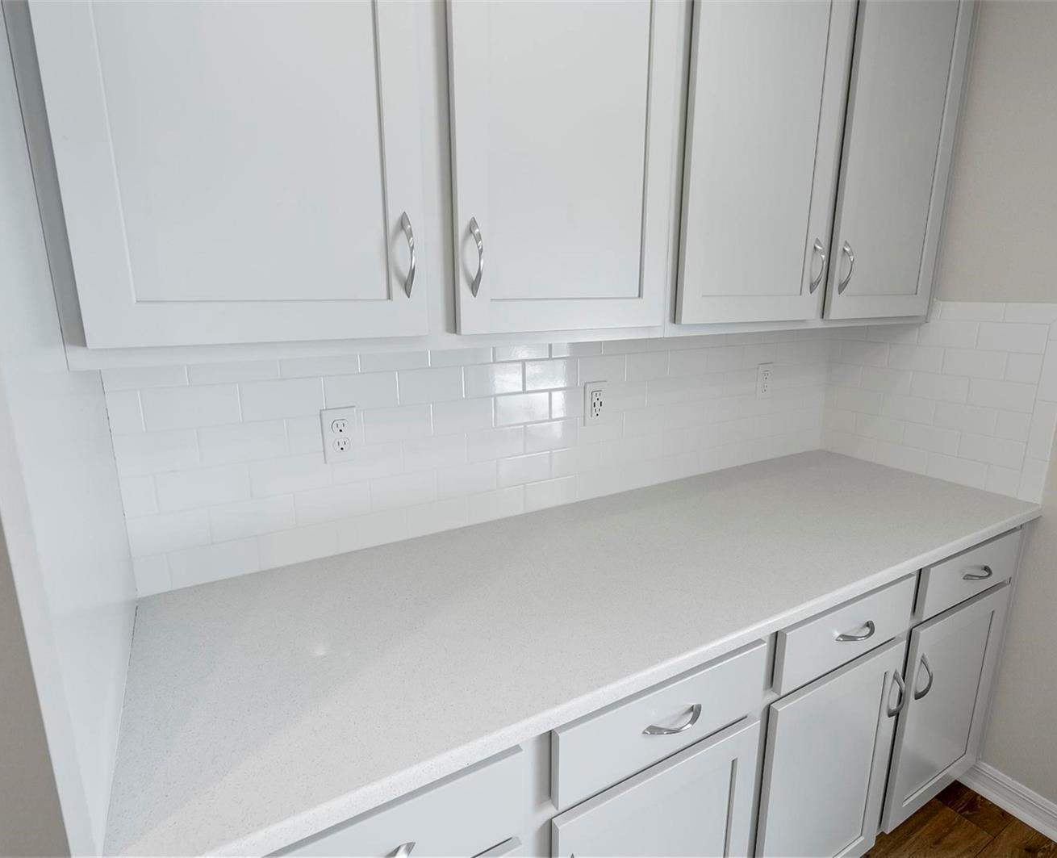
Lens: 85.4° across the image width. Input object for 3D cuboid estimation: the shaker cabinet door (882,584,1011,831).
[{"bbox_3d":[1.110,0.732,1.502,0.436,0.593,0.047,-8,16,-28],"label":"shaker cabinet door"}]

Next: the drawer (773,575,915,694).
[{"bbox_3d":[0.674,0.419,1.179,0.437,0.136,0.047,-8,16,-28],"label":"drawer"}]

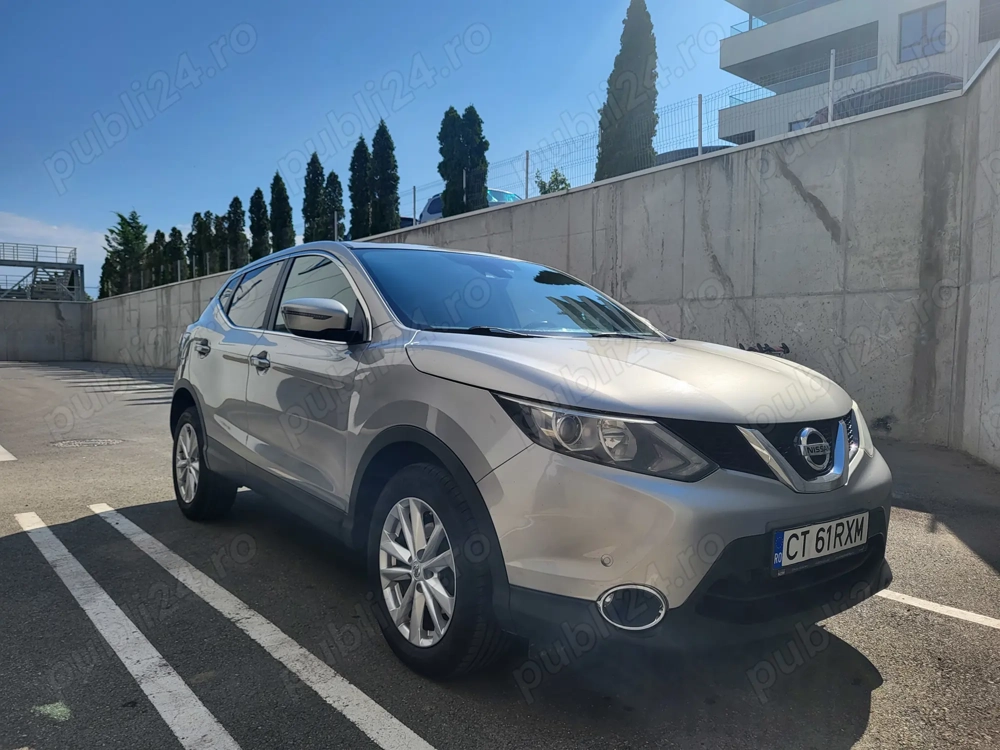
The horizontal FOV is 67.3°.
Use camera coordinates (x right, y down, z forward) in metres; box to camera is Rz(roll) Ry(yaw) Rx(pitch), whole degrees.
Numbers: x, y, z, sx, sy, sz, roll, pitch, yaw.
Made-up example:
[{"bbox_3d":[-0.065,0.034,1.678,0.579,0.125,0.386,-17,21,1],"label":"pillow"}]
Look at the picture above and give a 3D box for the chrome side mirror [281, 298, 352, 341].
[{"bbox_3d":[-0.704,-0.208,2.877,0.235,0.165,0.165,0,2,-37],"label":"chrome side mirror"}]

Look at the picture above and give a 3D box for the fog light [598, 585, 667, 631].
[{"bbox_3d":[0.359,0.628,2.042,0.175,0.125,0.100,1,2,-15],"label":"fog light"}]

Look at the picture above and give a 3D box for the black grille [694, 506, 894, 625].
[{"bbox_3d":[0.935,0.556,2.277,1.040,0.280,0.140,0,2,-37],"label":"black grille"}]

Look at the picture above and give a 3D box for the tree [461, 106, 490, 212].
[{"bbox_3d":[-0.662,-5.628,20.007,0.850,3.130,0.850,1,1,0],"label":"tree"}]

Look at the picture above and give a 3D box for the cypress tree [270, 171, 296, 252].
[{"bbox_3d":[-7.718,-5.577,26.768,0.926,3.280,0.926,0,2,-41],"label":"cypress tree"}]

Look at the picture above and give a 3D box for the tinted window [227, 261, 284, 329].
[{"bbox_3d":[-1.320,-0.417,4.041,0.070,0.370,0.660,22,-11,-36],"label":"tinted window"}]

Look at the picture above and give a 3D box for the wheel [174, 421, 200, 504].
[{"bbox_3d":[-1.802,0.529,4.552,0.190,0.465,0.465,0,2,-37],"label":"wheel"}]

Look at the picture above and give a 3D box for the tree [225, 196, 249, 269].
[{"bbox_3d":[-10.360,-5.513,29.630,0.840,3.033,0.840,-1,3,-40],"label":"tree"}]

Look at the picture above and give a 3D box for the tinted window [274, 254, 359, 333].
[{"bbox_3d":[-0.797,-0.366,3.404,0.060,0.467,1.042,25,-13,-35],"label":"tinted window"}]

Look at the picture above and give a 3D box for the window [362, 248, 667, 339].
[{"bbox_3d":[0.094,-0.346,3.384,1.400,0.130,1.000,0,29,-37],"label":"window"}]

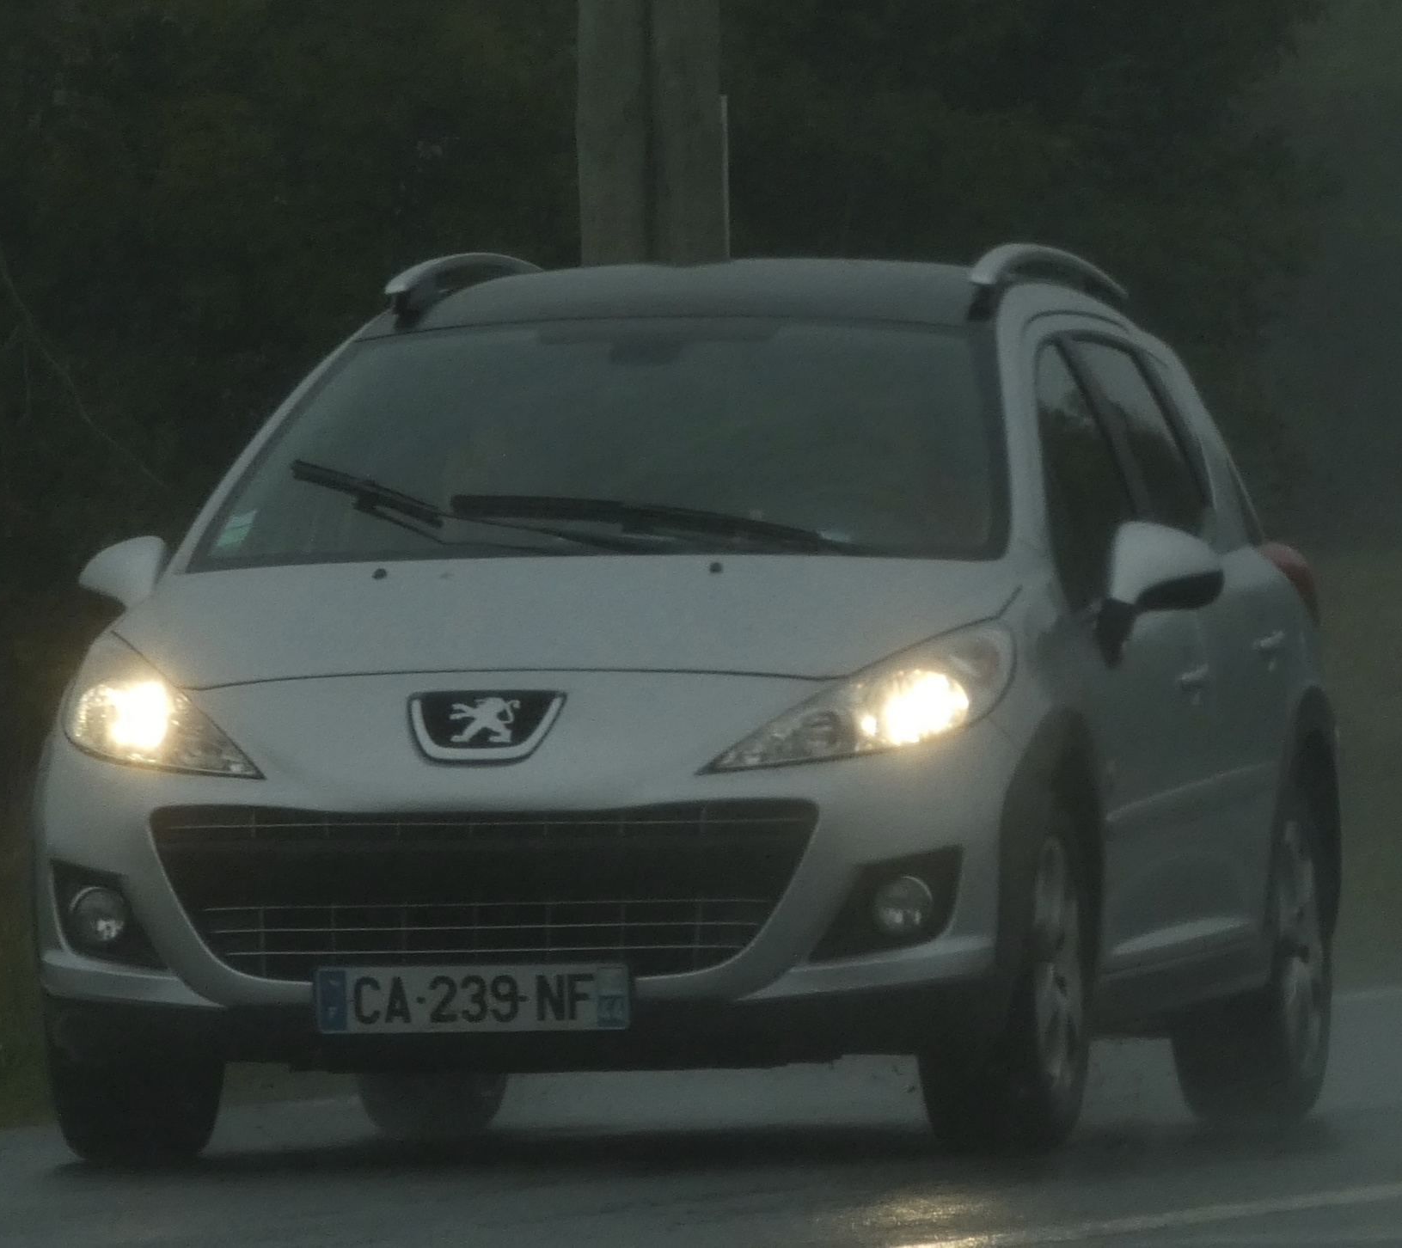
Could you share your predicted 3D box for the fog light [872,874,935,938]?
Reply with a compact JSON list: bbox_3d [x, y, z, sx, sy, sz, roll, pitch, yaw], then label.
[{"bbox_3d":[0.336,0.460,23.489,0.105,0.105,0.075,-1,-1,11],"label":"fog light"}]

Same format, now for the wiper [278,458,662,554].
[{"bbox_3d":[-0.391,-0.189,24.413,0.750,0.090,0.120,13,8,38],"label":"wiper"}]

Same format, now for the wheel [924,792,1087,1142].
[{"bbox_3d":[0.504,0.571,24.021,0.205,0.615,0.615,-1,-1,11],"label":"wheel"}]

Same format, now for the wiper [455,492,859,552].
[{"bbox_3d":[-0.070,-0.166,24.272,0.720,0.075,0.100,6,1,12],"label":"wiper"}]

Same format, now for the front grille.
[{"bbox_3d":[-0.358,0.434,23.436,1.085,0.298,0.150,-1,-1,11],"label":"front grille"}]

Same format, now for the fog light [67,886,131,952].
[{"bbox_3d":[-0.984,0.485,23.735,0.105,0.105,0.075,-1,-1,11],"label":"fog light"}]

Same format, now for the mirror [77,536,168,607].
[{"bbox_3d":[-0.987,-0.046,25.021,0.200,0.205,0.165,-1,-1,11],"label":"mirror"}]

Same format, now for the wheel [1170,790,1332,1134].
[{"bbox_3d":[0.997,0.609,26.512,0.205,0.615,0.615,-1,-1,11],"label":"wheel"}]

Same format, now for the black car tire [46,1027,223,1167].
[{"bbox_3d":[-0.945,0.598,24.291,0.205,0.615,0.615,-1,-1,11],"label":"black car tire"}]

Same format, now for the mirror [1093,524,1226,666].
[{"bbox_3d":[0.788,-0.059,24.690,0.215,0.240,0.165,-1,-1,11],"label":"mirror"}]

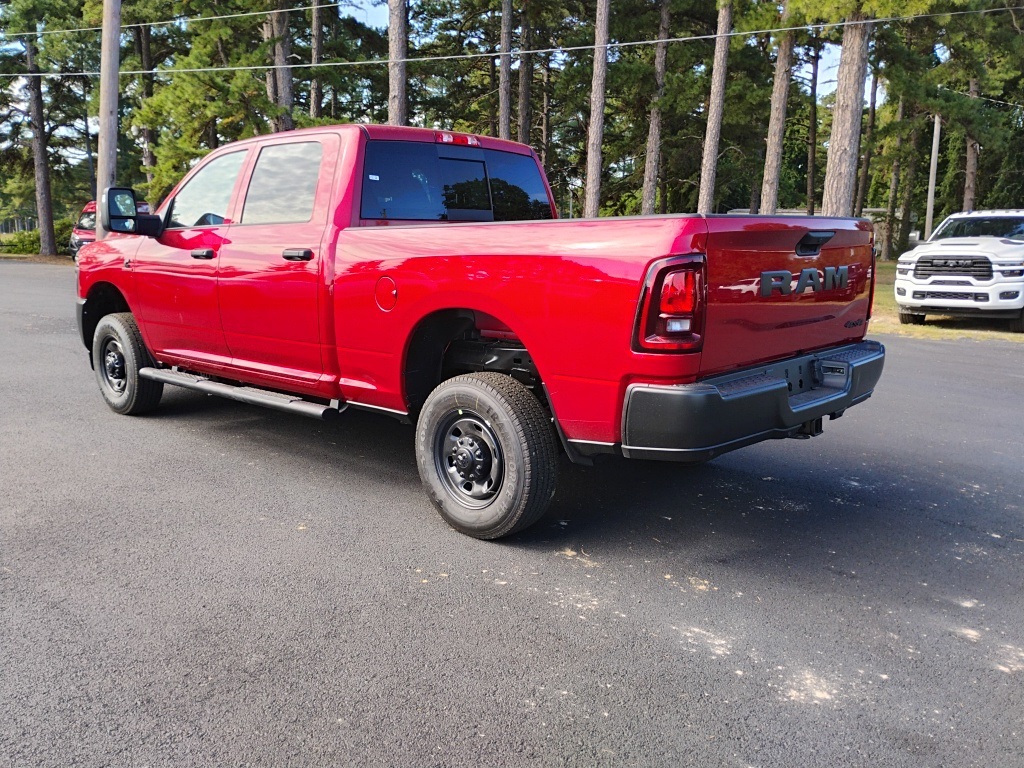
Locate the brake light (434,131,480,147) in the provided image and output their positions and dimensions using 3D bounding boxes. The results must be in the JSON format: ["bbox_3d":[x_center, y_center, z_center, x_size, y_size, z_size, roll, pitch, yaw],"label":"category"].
[{"bbox_3d":[-0.320,-1.446,4.892,0.060,0.065,0.370,10,14,42],"label":"brake light"}]

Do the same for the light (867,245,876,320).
[{"bbox_3d":[1.786,-0.525,4.335,0.210,0.360,0.190,10,14,42],"label":"light"}]

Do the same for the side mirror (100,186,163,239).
[{"bbox_3d":[-2.473,-1.108,5.405,0.210,0.300,0.390,10,14,42],"label":"side mirror"}]

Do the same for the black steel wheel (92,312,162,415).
[{"bbox_3d":[-2.941,-0.152,6.343,0.770,0.765,0.250,10,14,42],"label":"black steel wheel"}]

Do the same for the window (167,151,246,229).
[{"bbox_3d":[-1.966,-1.240,5.310,0.860,0.500,0.050,10,-3,42],"label":"window"}]

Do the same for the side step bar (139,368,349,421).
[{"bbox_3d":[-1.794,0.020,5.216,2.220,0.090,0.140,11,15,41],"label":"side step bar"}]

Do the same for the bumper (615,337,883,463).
[{"bbox_3d":[1.227,0.028,3.714,0.390,0.300,1.970,10,14,42],"label":"bumper"}]

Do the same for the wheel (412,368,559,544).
[{"bbox_3d":[-0.132,0.327,3.852,0.770,0.765,0.250,10,14,42],"label":"wheel"}]

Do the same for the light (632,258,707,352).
[{"bbox_3d":[0.571,-0.292,3.028,0.210,0.360,0.190,10,14,42],"label":"light"}]

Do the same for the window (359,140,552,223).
[{"bbox_3d":[-0.281,-1.188,4.901,0.080,0.440,1.560,-6,3,43],"label":"window"}]

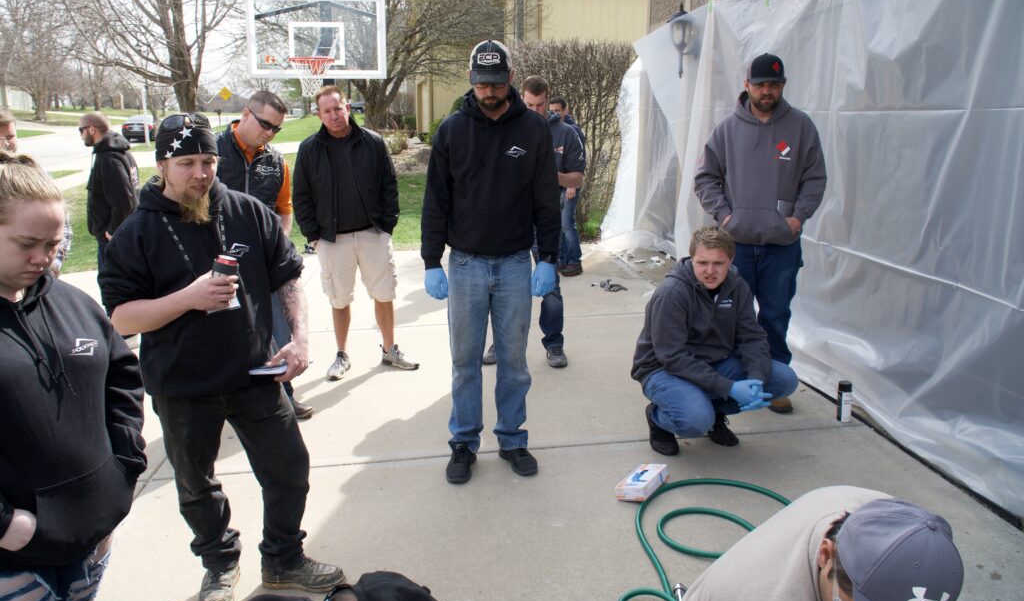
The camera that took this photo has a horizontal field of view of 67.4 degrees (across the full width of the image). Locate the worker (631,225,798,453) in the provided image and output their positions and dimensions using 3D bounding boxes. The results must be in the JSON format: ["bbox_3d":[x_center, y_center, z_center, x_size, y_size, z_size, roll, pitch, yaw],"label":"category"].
[{"bbox_3d":[0.941,0.142,3.627,0.660,1.000,0.740,-9,17,-32],"label":"worker"}]

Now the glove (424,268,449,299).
[{"bbox_3d":[-0.325,-0.077,3.309,0.100,0.142,0.105,3,13,11],"label":"glove"}]

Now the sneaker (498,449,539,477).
[{"bbox_3d":[-0.003,0.676,3.497,0.115,0.120,0.300,-8,16,-27],"label":"sneaker"}]

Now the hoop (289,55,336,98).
[{"bbox_3d":[-2.219,-2.489,8.538,0.490,0.430,0.570,-2,14,-8],"label":"hoop"}]

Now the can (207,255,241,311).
[{"bbox_3d":[-0.776,-0.051,2.080,0.070,0.145,0.070,1,16,-26],"label":"can"}]

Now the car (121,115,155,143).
[{"bbox_3d":[-22.952,-10.569,47.200,1.820,1.450,4.700,-6,14,-24],"label":"car"}]

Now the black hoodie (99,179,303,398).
[{"bbox_3d":[-0.957,-0.037,2.351,0.600,0.650,0.380,-11,18,-37],"label":"black hoodie"}]

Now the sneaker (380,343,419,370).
[{"bbox_3d":[-0.744,0.354,5.048,0.285,0.125,0.105,11,17,39],"label":"sneaker"}]

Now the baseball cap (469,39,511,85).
[{"bbox_3d":[-0.088,-0.960,3.090,0.176,0.145,0.262,0,31,-1],"label":"baseball cap"}]

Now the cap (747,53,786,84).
[{"bbox_3d":[1.176,-1.067,3.549,0.185,0.150,0.270,0,22,0],"label":"cap"}]

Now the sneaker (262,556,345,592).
[{"bbox_3d":[-0.733,0.925,2.685,0.295,0.135,0.112,1,13,5],"label":"sneaker"}]

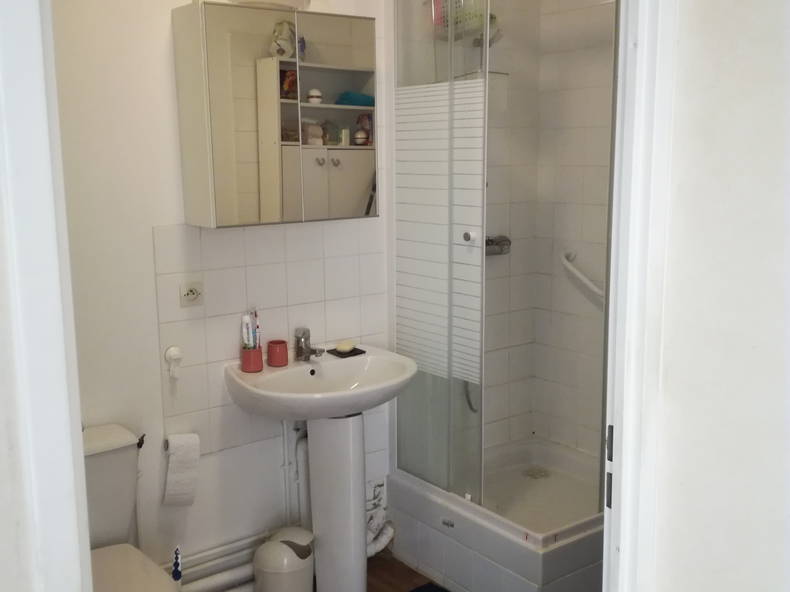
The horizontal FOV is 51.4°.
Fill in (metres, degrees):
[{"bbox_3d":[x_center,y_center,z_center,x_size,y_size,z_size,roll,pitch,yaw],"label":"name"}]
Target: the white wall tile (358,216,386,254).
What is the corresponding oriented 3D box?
[{"bbox_3d":[-0.068,-0.229,2.985,0.150,0.150,0.010,-8,12,-36],"label":"white wall tile"}]

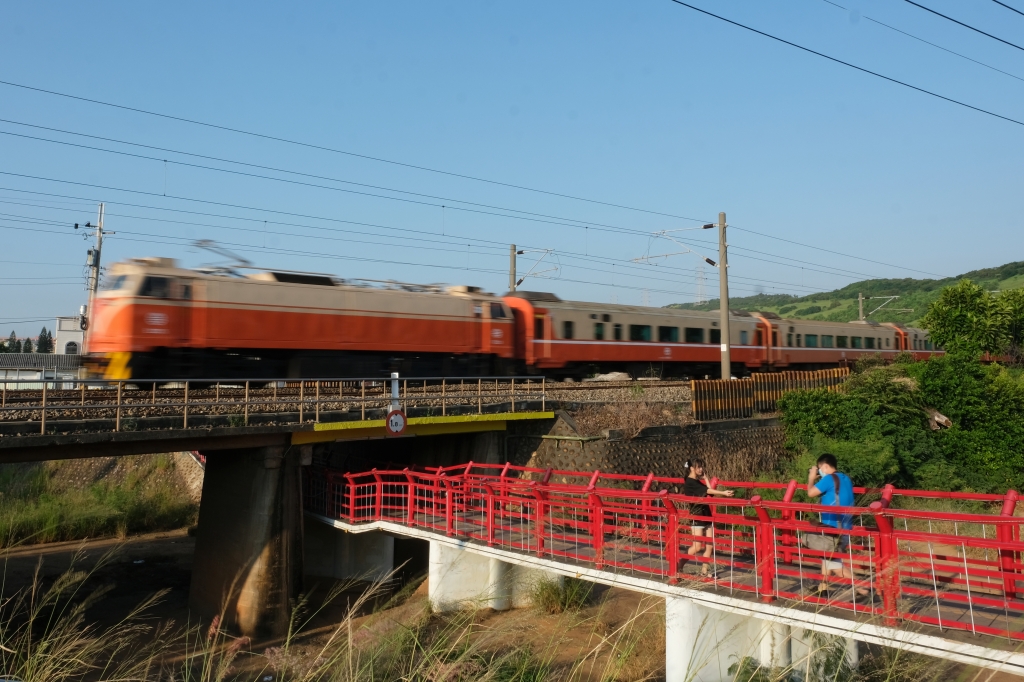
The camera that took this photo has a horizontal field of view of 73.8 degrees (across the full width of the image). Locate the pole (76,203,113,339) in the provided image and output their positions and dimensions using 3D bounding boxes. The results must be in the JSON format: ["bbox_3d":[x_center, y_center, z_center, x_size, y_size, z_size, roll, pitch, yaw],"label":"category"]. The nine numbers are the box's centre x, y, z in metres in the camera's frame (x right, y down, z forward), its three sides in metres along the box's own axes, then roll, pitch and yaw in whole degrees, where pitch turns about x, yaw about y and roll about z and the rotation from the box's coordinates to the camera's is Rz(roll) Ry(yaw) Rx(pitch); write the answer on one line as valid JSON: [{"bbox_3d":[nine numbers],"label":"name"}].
[{"bbox_3d":[-16.100,-0.970,26.000,1.100,8.500,0.750,7,-6,-38],"label":"pole"}]

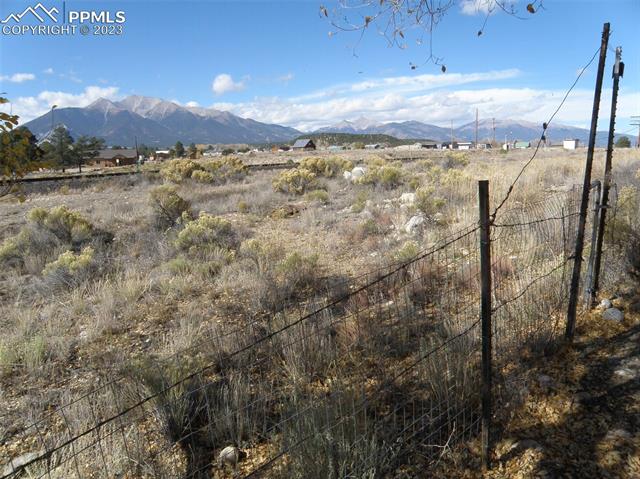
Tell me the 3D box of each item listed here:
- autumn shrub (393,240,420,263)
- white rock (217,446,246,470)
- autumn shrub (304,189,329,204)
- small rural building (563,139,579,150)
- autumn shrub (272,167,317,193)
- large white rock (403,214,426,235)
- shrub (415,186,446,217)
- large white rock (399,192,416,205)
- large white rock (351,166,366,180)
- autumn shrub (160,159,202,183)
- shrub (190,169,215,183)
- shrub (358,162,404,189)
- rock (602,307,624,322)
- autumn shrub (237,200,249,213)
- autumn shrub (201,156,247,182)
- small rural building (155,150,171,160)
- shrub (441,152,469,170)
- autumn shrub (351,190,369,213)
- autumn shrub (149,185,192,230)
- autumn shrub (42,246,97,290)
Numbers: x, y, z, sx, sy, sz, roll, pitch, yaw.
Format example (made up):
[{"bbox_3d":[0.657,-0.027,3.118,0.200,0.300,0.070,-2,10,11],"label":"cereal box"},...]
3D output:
[{"bbox_3d":[1.204,0.162,6.615,0.346,0.303,0.294,0,11,0],"label":"autumn shrub"},{"bbox_3d":[-0.450,1.102,2.438,0.127,0.114,0.102,0,11,0],"label":"white rock"},{"bbox_3d":[-0.096,-1.190,13.183,0.661,0.419,0.562,0,11,0],"label":"autumn shrub"},{"bbox_3d":[56.935,-21.592,109.166,3.000,2.800,3.500,-9,14,-40],"label":"small rural building"},{"bbox_3d":[-0.839,-1.898,15.704,1.446,0.840,1.229,0,11,0],"label":"autumn shrub"},{"bbox_3d":[1.684,-0.274,8.432,0.380,0.332,0.325,2,11,11],"label":"large white rock"},{"bbox_3d":[2.526,-0.863,10.906,0.731,0.678,0.621,0,11,0],"label":"shrub"},{"bbox_3d":[2.334,-1.100,12.779,0.470,0.301,0.403,2,11,10],"label":"large white rock"},{"bbox_3d":[1.750,-2.998,21.764,0.712,0.613,0.611,1,11,4],"label":"large white rock"},{"bbox_3d":[-6.047,-2.991,20.860,1.833,1.039,1.558,0,11,0],"label":"autumn shrub"},{"bbox_3d":[-5.074,-2.768,20.680,1.015,0.572,0.917,-3,11,-13],"label":"shrub"},{"bbox_3d":[2.332,-2.432,18.114,1.744,0.933,1.482,0,11,0],"label":"shrub"},{"bbox_3d":[2.721,0.687,4.437,0.204,0.137,0.163,0,11,0],"label":"rock"},{"bbox_3d":[-1.852,-0.779,11.445,0.287,0.301,0.244,0,11,0],"label":"autumn shrub"},{"bbox_3d":[-4.123,-3.057,20.846,1.966,1.076,1.464,-2,11,-11],"label":"autumn shrub"},{"bbox_3d":[-44.570,-23.771,135.917,5.500,3.000,5.000,-5,12,-25],"label":"small rural building"},{"bbox_3d":[8.715,-5.047,31.009,1.778,1.121,1.426,3,11,15],"label":"shrub"},{"bbox_3d":[0.926,-0.895,11.210,0.413,0.496,0.354,1,11,5],"label":"autumn shrub"},{"bbox_3d":[-2.811,-0.617,8.944,0.810,0.811,0.760,-3,11,-17],"label":"autumn shrub"},{"bbox_3d":[-2.979,0.319,5.656,0.641,0.473,0.545,0,11,0],"label":"autumn shrub"}]

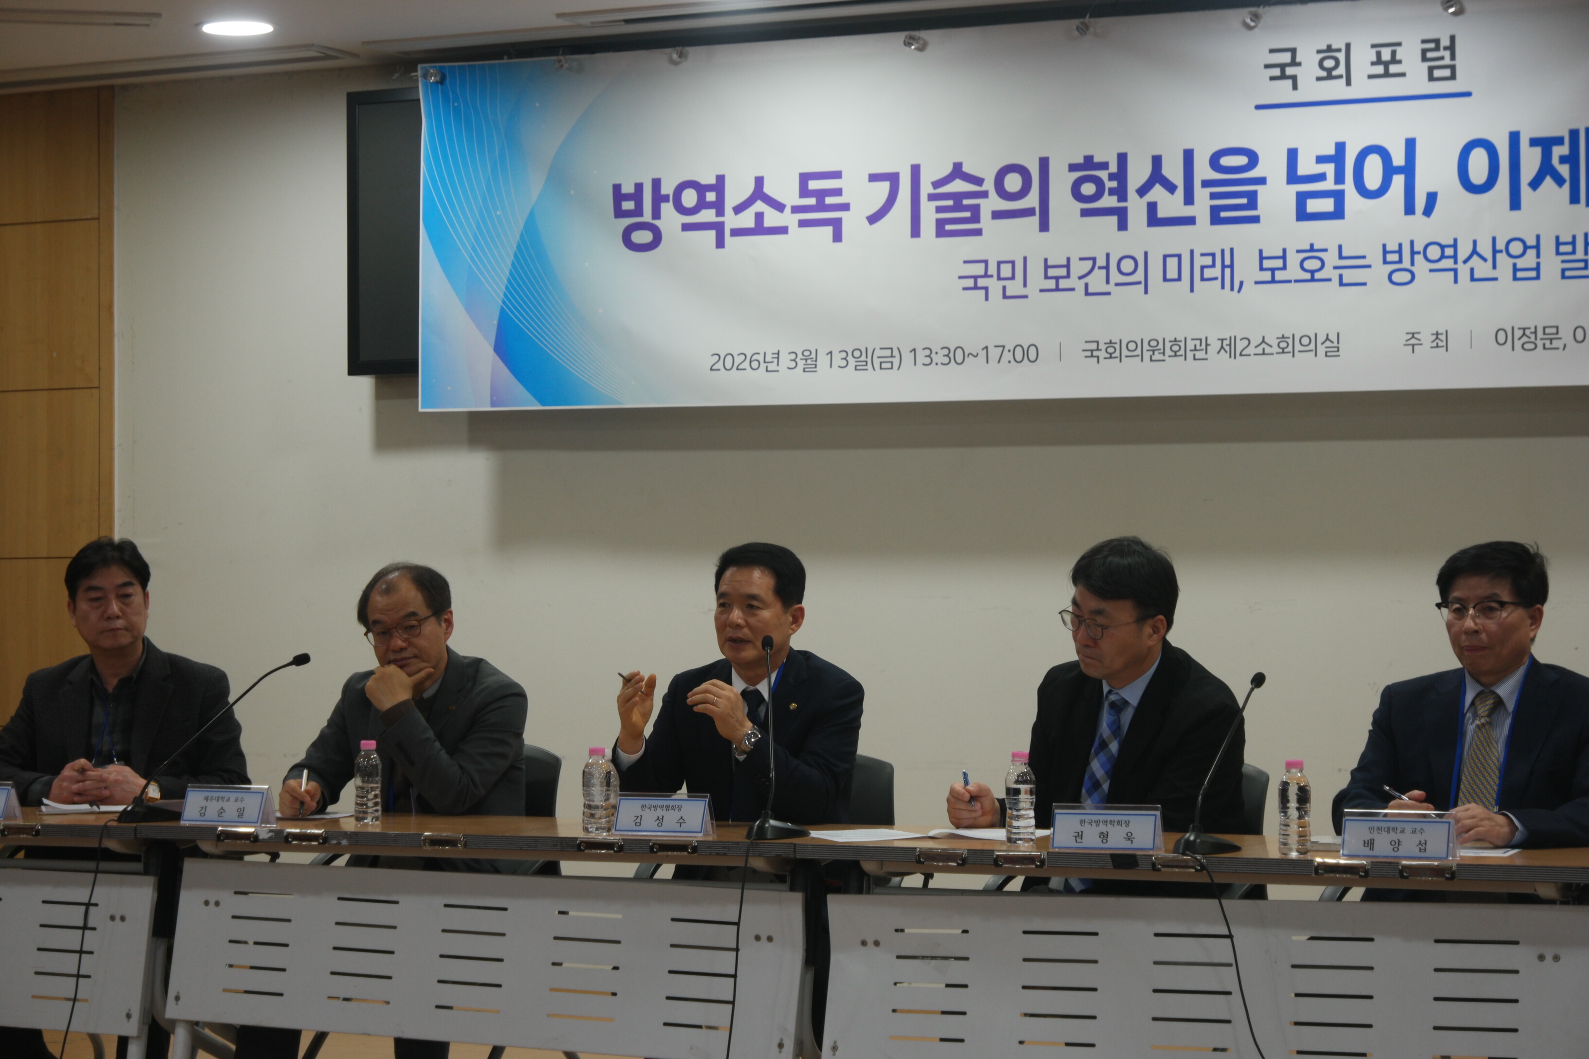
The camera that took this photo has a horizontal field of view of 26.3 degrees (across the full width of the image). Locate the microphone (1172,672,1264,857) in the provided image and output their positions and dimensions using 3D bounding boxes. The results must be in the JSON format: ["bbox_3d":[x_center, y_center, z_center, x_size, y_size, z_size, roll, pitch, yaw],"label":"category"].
[{"bbox_3d":[0.803,0.426,6.274,0.095,0.317,0.364,-1,-1,27],"label":"microphone"}]

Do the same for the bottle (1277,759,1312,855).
[{"bbox_3d":[0.890,0.495,6.049,0.057,0.170,0.057,-1,-1,25],"label":"bottle"}]

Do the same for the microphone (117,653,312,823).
[{"bbox_3d":[-1.248,0.443,7.303,0.433,0.347,0.100,1,-2,-37],"label":"microphone"}]

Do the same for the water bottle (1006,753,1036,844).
[{"bbox_3d":[0.423,0.502,6.347,0.057,0.173,0.057,0,-1,0],"label":"water bottle"}]

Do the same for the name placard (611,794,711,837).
[{"bbox_3d":[-0.254,0.559,6.647,0.184,0.078,0.060,-1,-1,23],"label":"name placard"}]

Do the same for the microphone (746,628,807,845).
[{"bbox_3d":[-0.031,0.403,6.678,0.136,0.388,0.309,-1,-1,14],"label":"microphone"}]

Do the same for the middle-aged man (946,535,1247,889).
[{"bbox_3d":[0.650,0.667,6.875,0.570,1.302,0.800,-1,-1,33],"label":"middle-aged man"}]

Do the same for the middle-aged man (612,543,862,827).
[{"bbox_3d":[-0.083,0.678,7.172,0.540,1.300,0.780,-1,-1,27],"label":"middle-aged man"}]

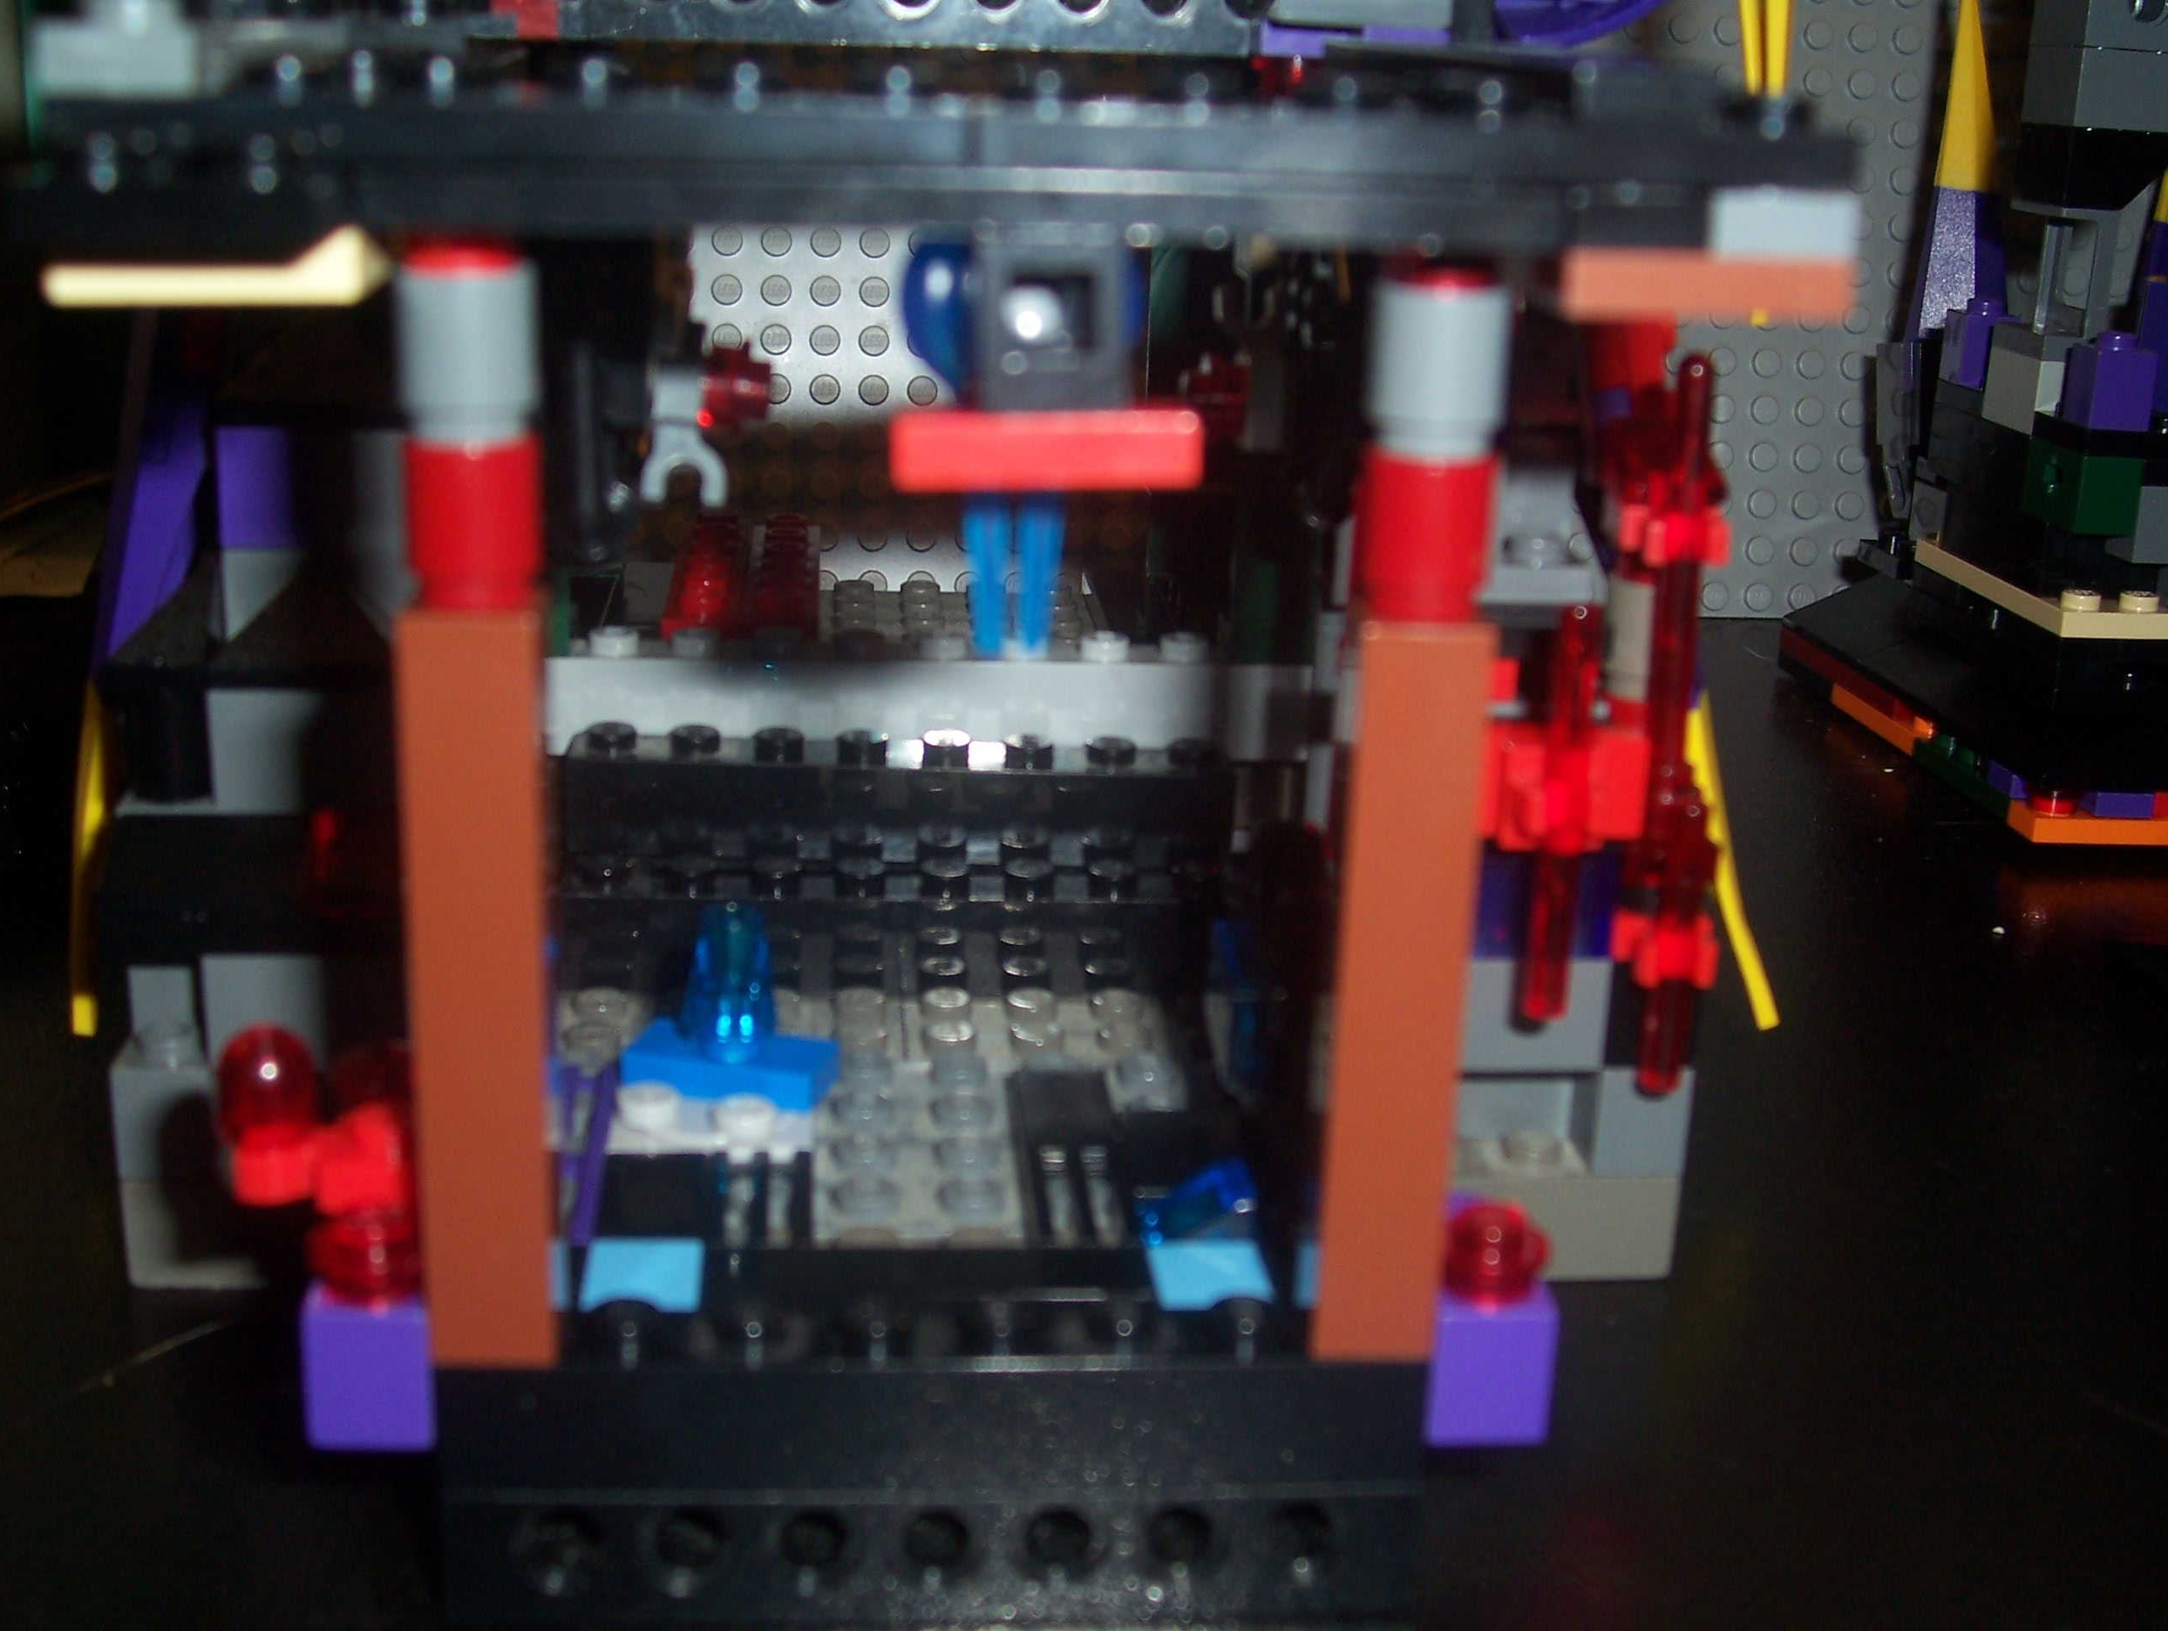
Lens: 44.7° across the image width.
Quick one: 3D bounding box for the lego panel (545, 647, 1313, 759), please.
[{"bbox_3d":[-0.017,-0.011,0.263,0.079,0.010,0.008,1,17,-5],"label":"lego panel"}]

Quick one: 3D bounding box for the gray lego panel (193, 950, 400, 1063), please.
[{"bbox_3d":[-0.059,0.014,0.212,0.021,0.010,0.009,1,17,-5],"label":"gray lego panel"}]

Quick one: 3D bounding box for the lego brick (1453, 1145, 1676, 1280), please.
[{"bbox_3d":[0.036,0.033,0.226,0.028,0.010,0.009,1,17,-5],"label":"lego brick"}]

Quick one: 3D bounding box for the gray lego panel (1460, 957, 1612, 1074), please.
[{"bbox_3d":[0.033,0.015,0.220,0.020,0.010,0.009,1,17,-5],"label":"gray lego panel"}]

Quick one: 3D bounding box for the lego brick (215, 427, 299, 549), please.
[{"bbox_3d":[-0.064,-0.026,0.211,0.008,0.010,0.008,1,17,-5],"label":"lego brick"}]

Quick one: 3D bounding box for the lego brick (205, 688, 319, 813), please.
[{"bbox_3d":[-0.062,-0.007,0.214,0.015,0.010,0.009,1,17,-5],"label":"lego brick"}]

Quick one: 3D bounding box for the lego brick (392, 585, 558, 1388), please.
[{"bbox_3d":[-0.037,0.010,0.162,0.008,0.049,0.008,1,18,-5],"label":"lego brick"}]

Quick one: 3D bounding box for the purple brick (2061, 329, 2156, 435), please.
[{"bbox_3d":[0.132,-0.056,0.338,0.008,0.011,0.008,1,17,-3],"label":"purple brick"}]

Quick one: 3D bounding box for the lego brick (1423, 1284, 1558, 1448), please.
[{"bbox_3d":[0.026,0.035,0.175,0.008,0.010,0.008,1,18,-5],"label":"lego brick"}]

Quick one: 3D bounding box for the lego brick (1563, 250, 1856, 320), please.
[{"bbox_3d":[0.034,-0.030,0.146,0.016,0.004,0.008,1,18,-5],"label":"lego brick"}]

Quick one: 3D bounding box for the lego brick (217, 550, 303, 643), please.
[{"bbox_3d":[-0.063,-0.017,0.210,0.009,0.010,0.007,1,18,-5],"label":"lego brick"}]

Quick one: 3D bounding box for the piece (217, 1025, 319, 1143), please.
[{"bbox_3d":[-0.052,0.017,0.170,0.006,0.007,0.006,1,18,-5],"label":"piece"}]

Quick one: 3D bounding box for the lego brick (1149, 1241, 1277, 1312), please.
[{"bbox_3d":[0.009,0.033,0.182,0.008,0.003,0.009,1,17,-5],"label":"lego brick"}]

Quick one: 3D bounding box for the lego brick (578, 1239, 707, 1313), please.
[{"bbox_3d":[-0.030,0.032,0.178,0.008,0.003,0.009,1,18,-5],"label":"lego brick"}]

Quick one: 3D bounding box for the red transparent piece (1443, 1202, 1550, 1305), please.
[{"bbox_3d":[0.027,0.028,0.173,0.008,0.005,0.008,1,18,-5],"label":"red transparent piece"}]

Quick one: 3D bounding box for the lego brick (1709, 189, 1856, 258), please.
[{"bbox_3d":[0.038,-0.033,0.146,0.008,0.004,0.008,1,18,-5],"label":"lego brick"}]

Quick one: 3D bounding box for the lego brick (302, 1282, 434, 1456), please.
[{"bbox_3d":[-0.045,0.034,0.169,0.008,0.010,0.008,1,18,-5],"label":"lego brick"}]

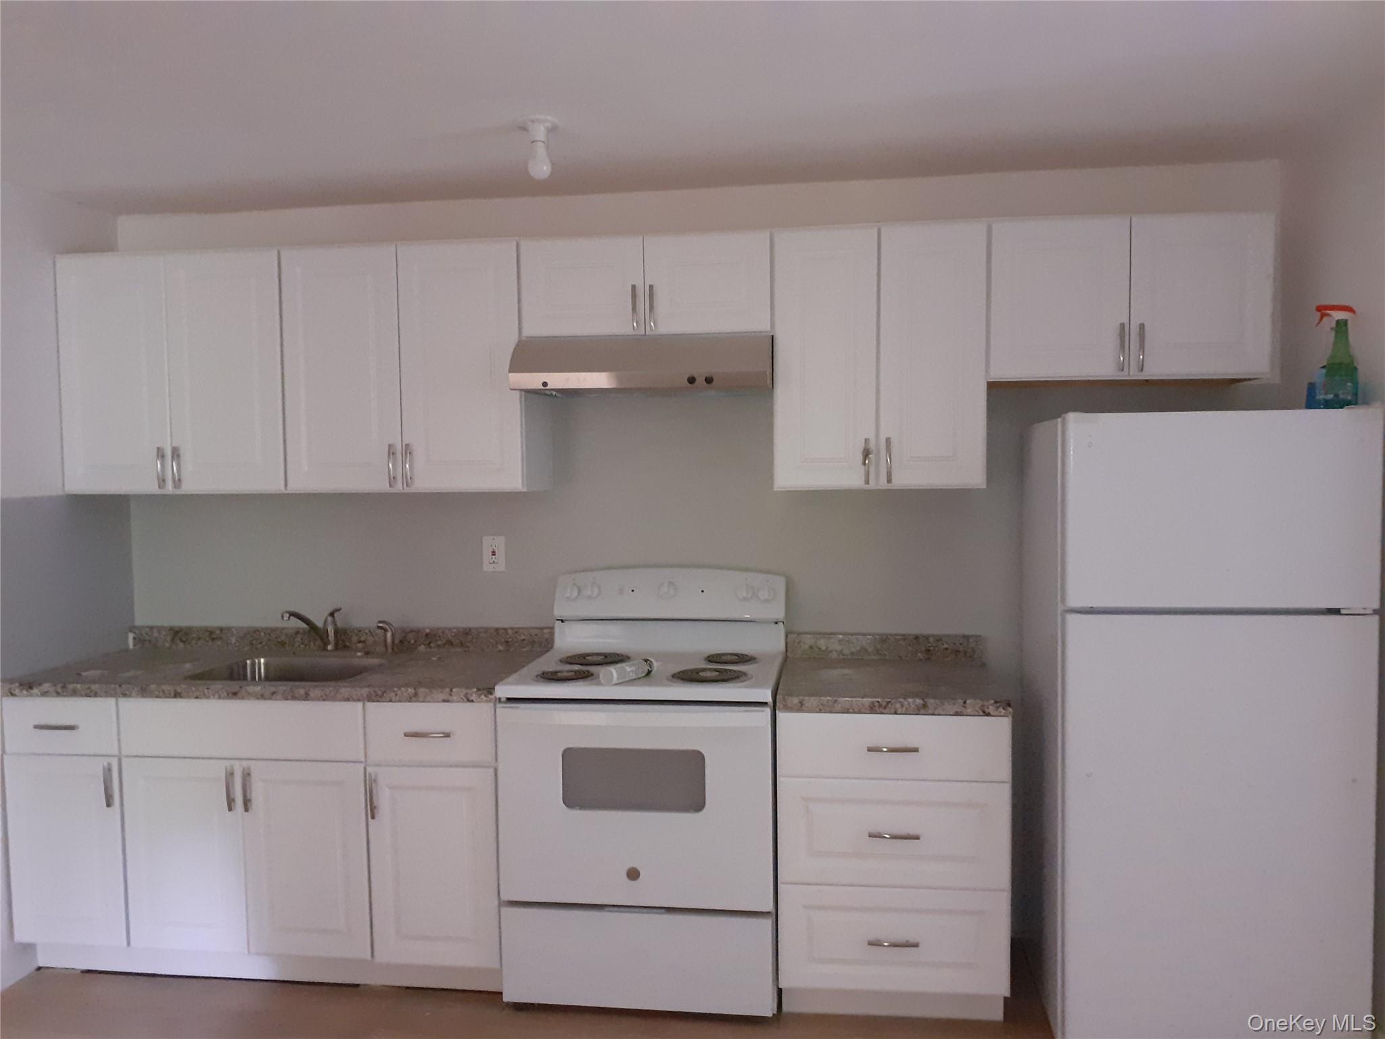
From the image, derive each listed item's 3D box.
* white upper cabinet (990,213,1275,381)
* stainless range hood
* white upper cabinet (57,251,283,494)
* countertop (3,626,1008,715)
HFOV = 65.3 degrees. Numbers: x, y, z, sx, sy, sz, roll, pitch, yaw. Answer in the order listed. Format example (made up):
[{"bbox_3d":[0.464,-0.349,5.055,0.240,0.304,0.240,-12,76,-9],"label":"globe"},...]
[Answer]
[{"bbox_3d":[1.236,-0.626,3.173,0.762,0.450,0.335,0,3,8],"label":"white upper cabinet"},{"bbox_3d":[-0.124,-0.465,3.296,0.759,0.170,0.470,0,3,8],"label":"stainless range hood"},{"bbox_3d":[-1.628,-0.465,3.567,0.758,0.753,0.335,0,3,8],"label":"white upper cabinet"},{"bbox_3d":[-0.573,0.444,3.315,2.921,0.114,0.645,0,3,8],"label":"countertop"}]

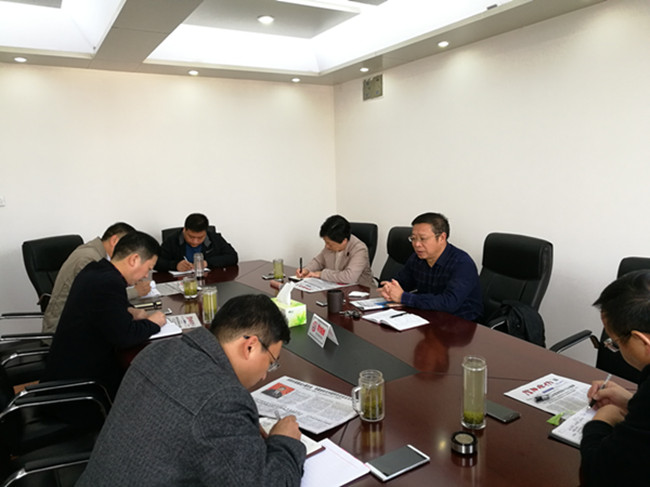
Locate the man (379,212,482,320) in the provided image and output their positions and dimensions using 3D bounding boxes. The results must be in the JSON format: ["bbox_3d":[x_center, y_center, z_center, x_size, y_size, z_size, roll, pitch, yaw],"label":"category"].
[{"bbox_3d":[0.629,0.454,2.918,0.700,1.260,0.540,-5,9,-22],"label":"man"}]

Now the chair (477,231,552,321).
[{"bbox_3d":[0.988,0.500,3.206,0.640,1.070,0.600,-5,9,-24],"label":"chair"}]

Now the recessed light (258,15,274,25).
[{"bbox_3d":[-0.474,-1.814,4.110,0.135,0.040,0.135,-2,8,0],"label":"recessed light"}]

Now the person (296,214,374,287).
[{"bbox_3d":[0.073,0.378,3.818,0.700,1.170,0.520,-7,9,-30],"label":"person"}]

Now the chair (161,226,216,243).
[{"bbox_3d":[-1.008,0.412,4.162,0.600,1.070,0.640,-6,9,-30],"label":"chair"}]

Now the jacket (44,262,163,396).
[{"bbox_3d":[-1.075,0.375,2.447,0.560,0.600,0.500,-7,9,-33],"label":"jacket"}]

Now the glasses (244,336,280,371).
[{"bbox_3d":[-0.215,0.309,1.507,0.145,0.045,0.140,39,-10,-24],"label":"glasses"}]

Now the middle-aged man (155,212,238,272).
[{"bbox_3d":[-1.044,0.340,4.303,0.680,1.190,0.780,-7,9,-32],"label":"middle-aged man"}]

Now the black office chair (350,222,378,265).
[{"bbox_3d":[0.132,0.380,4.194,0.640,1.060,0.600,-7,9,-30],"label":"black office chair"}]

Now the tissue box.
[{"bbox_3d":[-0.194,0.351,2.599,0.112,0.095,0.210,-7,10,-34],"label":"tissue box"}]

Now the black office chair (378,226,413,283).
[{"bbox_3d":[0.443,0.432,3.771,0.640,1.070,0.600,-6,9,-27],"label":"black office chair"}]

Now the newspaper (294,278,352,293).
[{"bbox_3d":[0.004,0.268,3.388,0.380,0.010,0.280,-7,9,-30],"label":"newspaper"}]

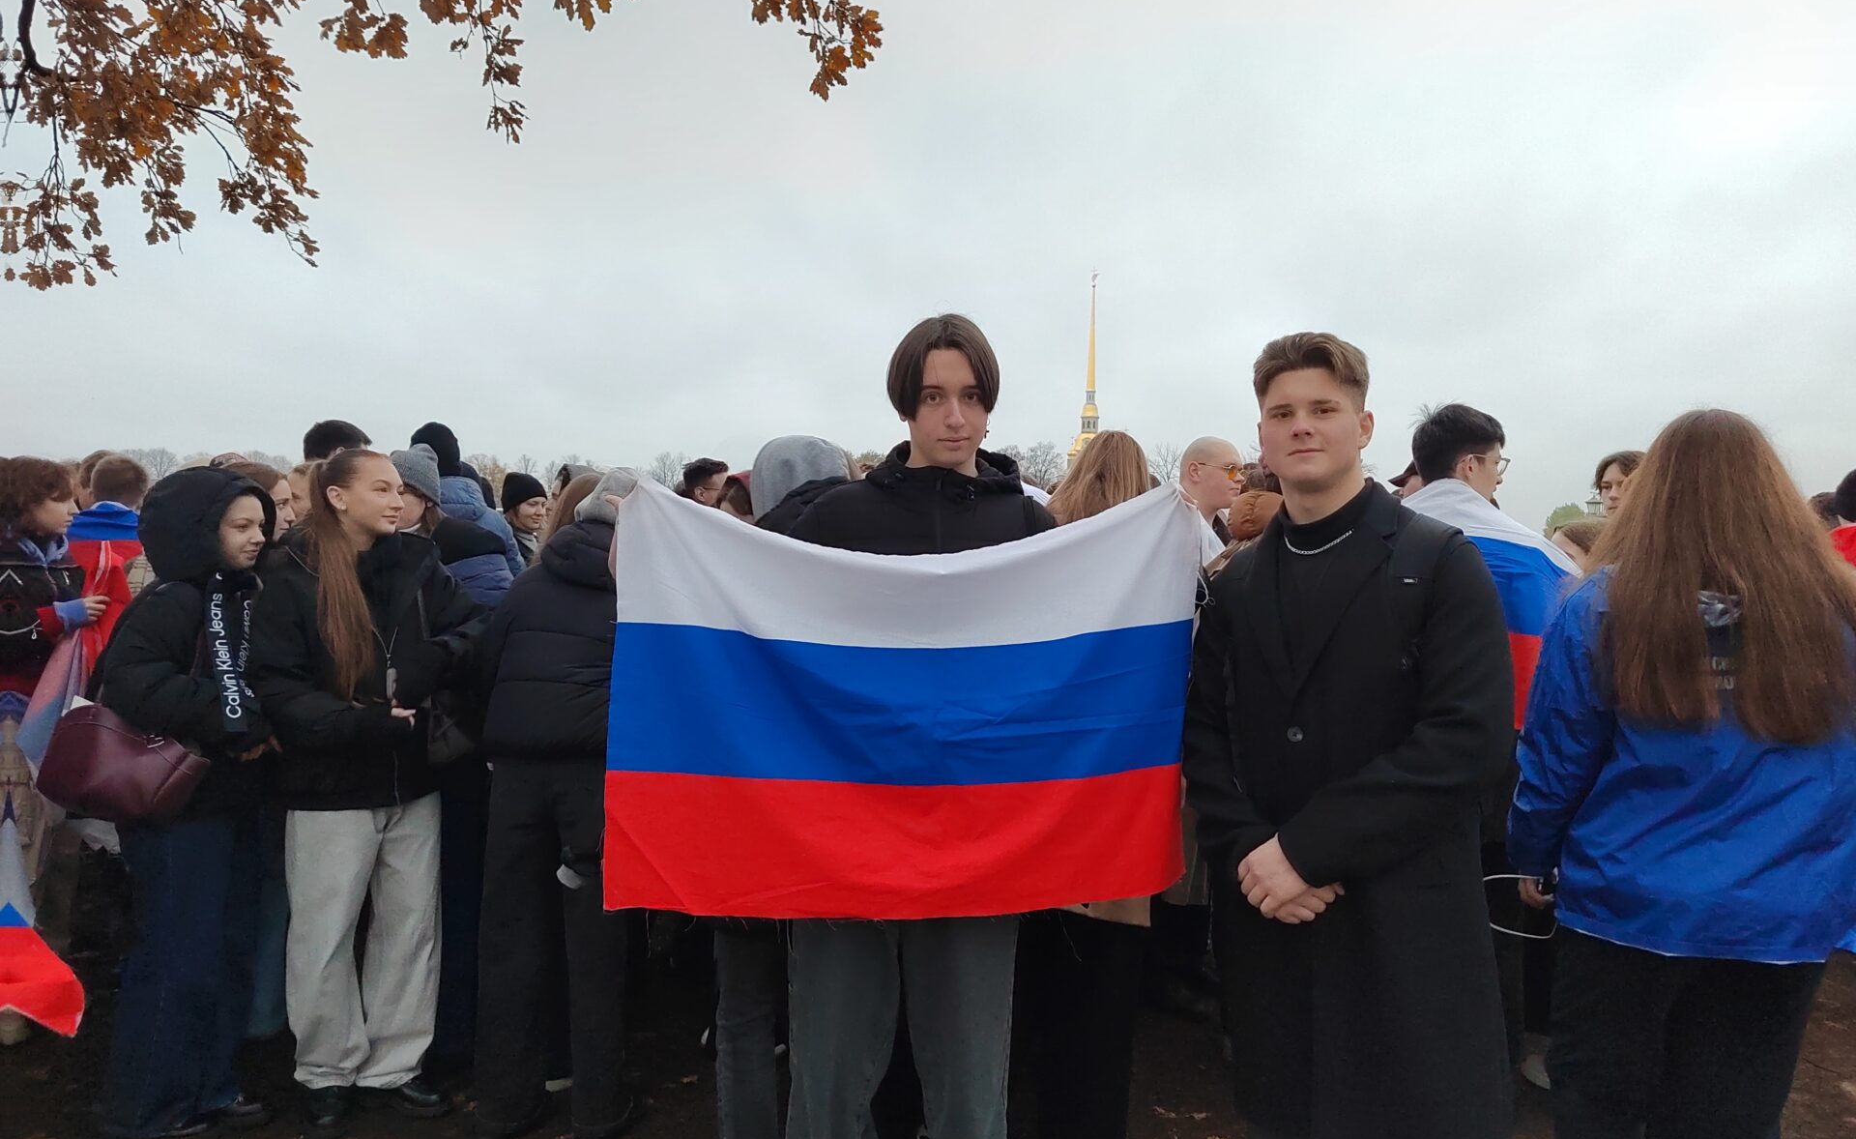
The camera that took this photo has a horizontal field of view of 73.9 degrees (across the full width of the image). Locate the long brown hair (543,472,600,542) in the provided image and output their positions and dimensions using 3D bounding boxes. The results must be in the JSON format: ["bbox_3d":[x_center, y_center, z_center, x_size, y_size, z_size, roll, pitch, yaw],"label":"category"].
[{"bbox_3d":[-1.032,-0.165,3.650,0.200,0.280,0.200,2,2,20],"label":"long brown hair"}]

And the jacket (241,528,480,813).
[{"bbox_3d":[-1.411,0.241,3.080,0.530,0.690,0.370,0,3,-30],"label":"jacket"}]

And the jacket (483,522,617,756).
[{"bbox_3d":[-0.866,0.164,3.000,0.450,0.590,0.330,2,2,23],"label":"jacket"}]

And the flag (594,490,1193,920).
[{"bbox_3d":[-0.038,0.195,1.840,0.890,0.650,0.140,1,2,0],"label":"flag"}]

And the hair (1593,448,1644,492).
[{"bbox_3d":[2.504,-0.353,4.450,0.190,0.170,0.200,3,2,43],"label":"hair"}]

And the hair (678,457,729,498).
[{"bbox_3d":[-0.911,-0.371,5.050,0.200,0.170,0.170,0,2,-32],"label":"hair"}]

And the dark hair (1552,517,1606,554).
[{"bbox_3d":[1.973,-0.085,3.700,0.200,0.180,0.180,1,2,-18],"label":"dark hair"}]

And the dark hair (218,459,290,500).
[{"bbox_3d":[-1.896,-0.209,3.450,0.230,0.260,0.200,2,3,30],"label":"dark hair"}]

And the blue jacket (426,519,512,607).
[{"bbox_3d":[-1.381,0.117,3.620,0.380,0.660,0.500,3,3,37],"label":"blue jacket"}]

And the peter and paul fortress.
[{"bbox_3d":[76.693,-80.820,585.000,18.000,118.000,18.000,1,2,0],"label":"peter and paul fortress"}]

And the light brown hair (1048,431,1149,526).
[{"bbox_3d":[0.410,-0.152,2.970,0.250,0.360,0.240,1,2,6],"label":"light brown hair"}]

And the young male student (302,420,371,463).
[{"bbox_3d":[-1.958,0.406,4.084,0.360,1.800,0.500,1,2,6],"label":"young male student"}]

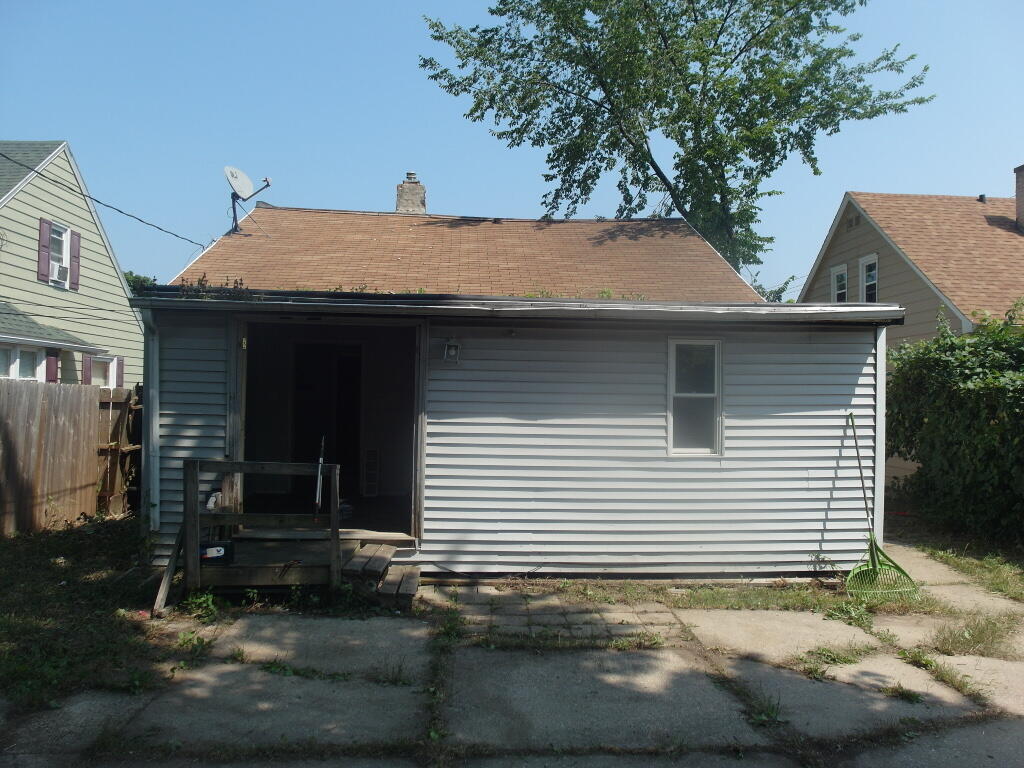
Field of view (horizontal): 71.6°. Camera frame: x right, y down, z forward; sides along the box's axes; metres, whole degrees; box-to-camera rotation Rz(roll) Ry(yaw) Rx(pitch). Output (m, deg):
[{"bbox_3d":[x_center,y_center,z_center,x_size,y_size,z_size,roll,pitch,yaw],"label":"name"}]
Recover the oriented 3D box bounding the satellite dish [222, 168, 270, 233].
[{"bbox_3d":[-4.560,-3.200,12.300,0.770,1.100,0.680,1,-1,14],"label":"satellite dish"}]

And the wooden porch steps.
[{"bbox_3d":[-1.090,1.690,6.180,0.570,0.400,0.930,1,-1,-3],"label":"wooden porch steps"}]

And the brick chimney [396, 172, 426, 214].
[{"bbox_3d":[-2.000,-3.790,14.150,0.540,0.860,0.540,1,-1,-3],"label":"brick chimney"}]

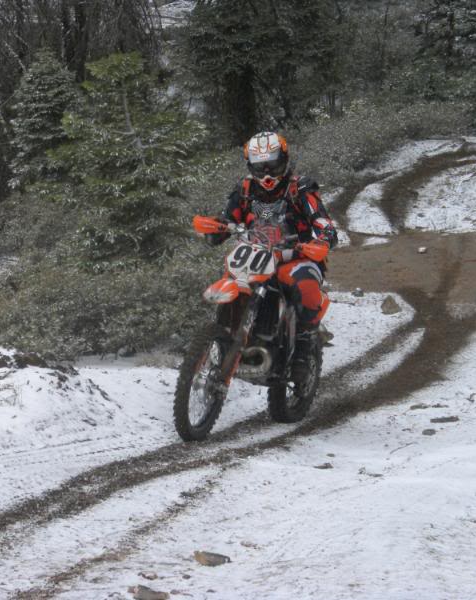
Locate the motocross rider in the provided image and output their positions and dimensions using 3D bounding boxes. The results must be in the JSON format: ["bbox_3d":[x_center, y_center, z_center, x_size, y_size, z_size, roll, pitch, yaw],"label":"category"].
[{"bbox_3d":[0.213,-0.267,13.850,0.770,1.480,0.850,1,3,20],"label":"motocross rider"}]

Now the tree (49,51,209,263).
[{"bbox_3d":[-1.171,-1.426,24.500,1.700,2.400,1.700,0,3,0],"label":"tree"}]

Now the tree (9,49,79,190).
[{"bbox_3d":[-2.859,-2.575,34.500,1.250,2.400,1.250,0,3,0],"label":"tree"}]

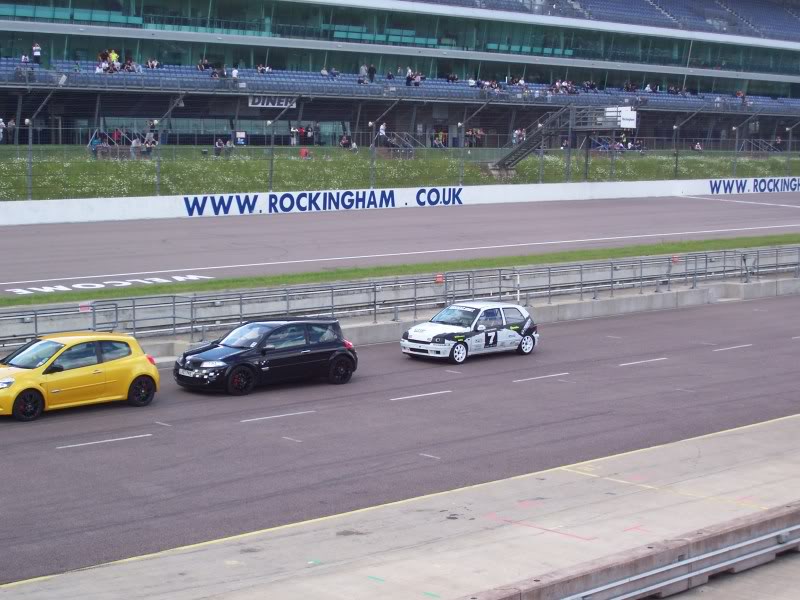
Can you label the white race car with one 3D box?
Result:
[{"bbox_3d":[1.765,0.775,38.300,3.710,1.370,1.640,-5,7,-43],"label":"white race car"}]

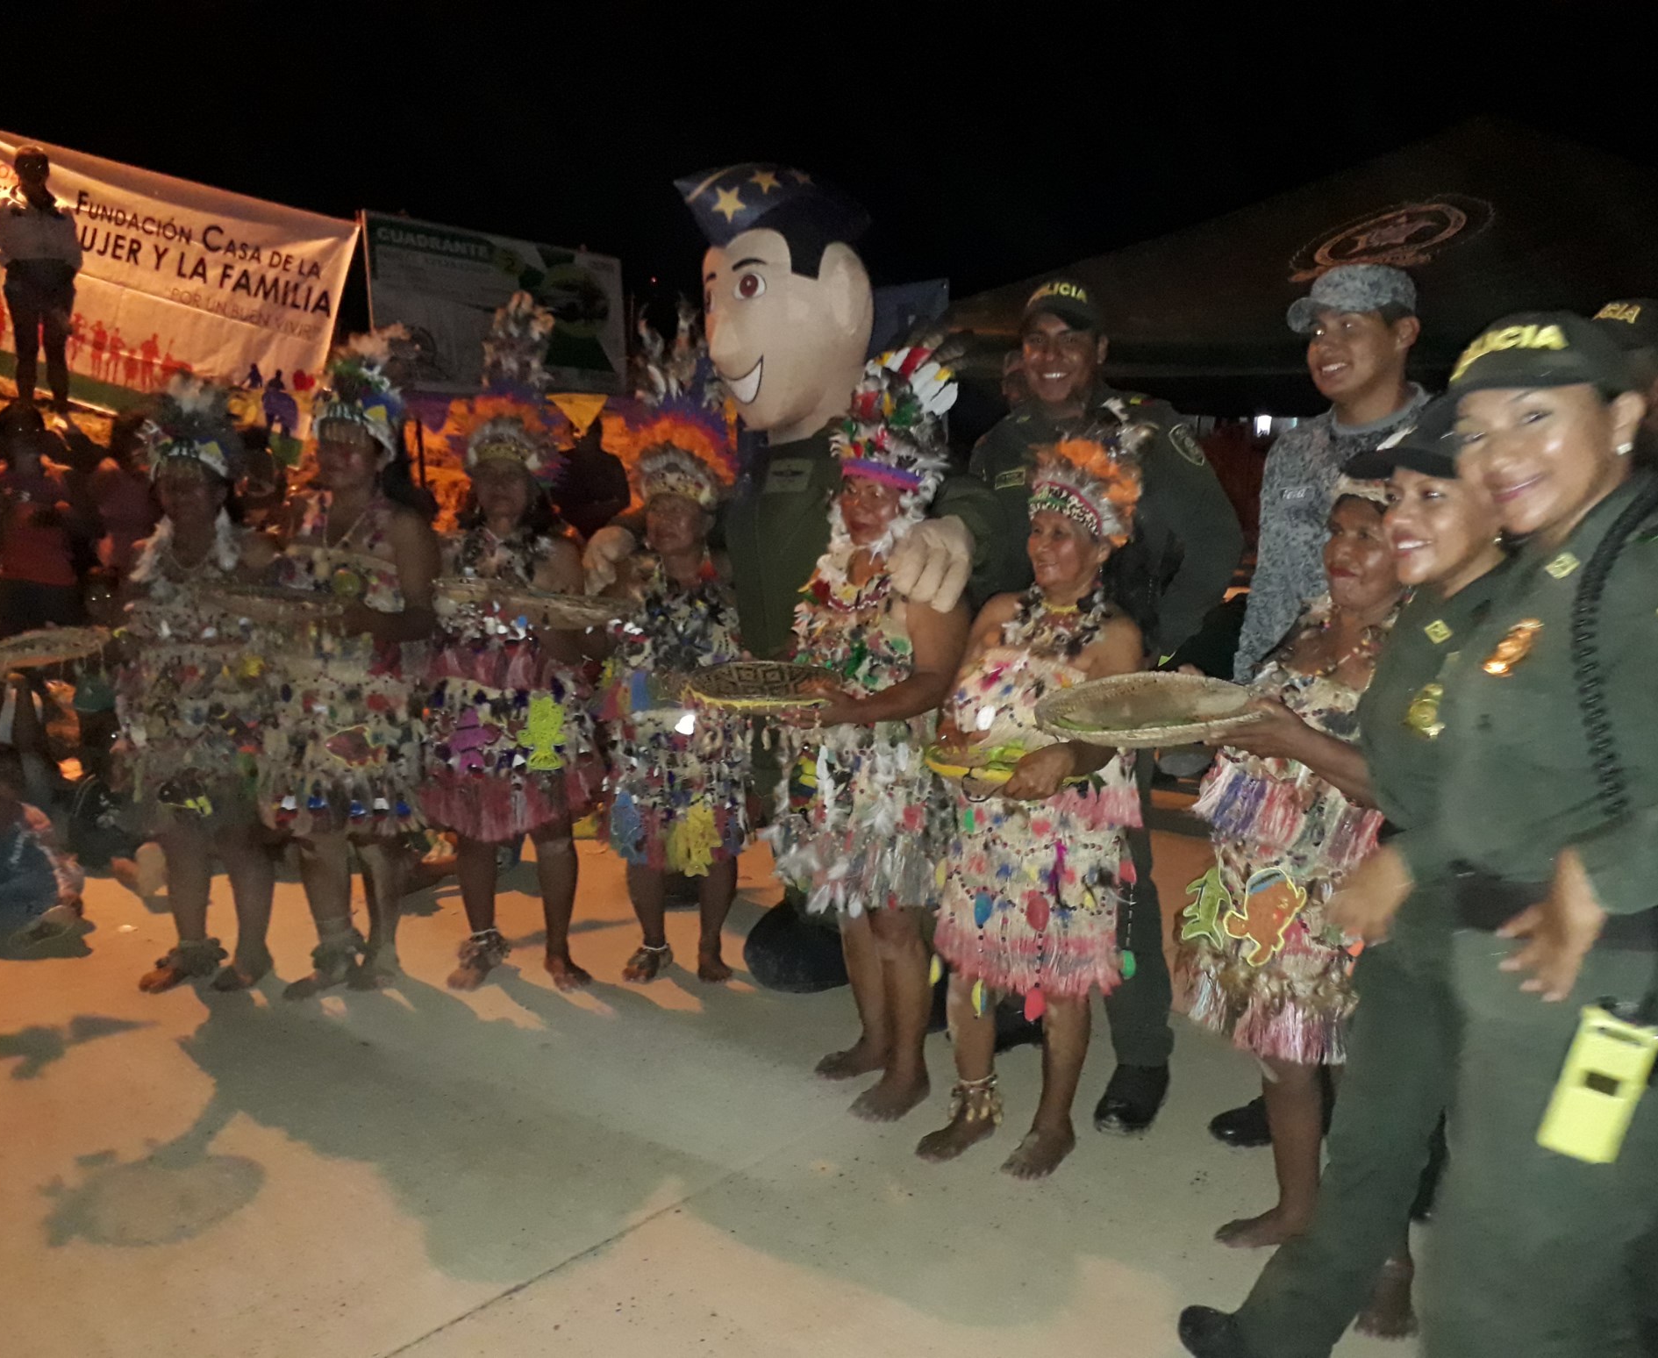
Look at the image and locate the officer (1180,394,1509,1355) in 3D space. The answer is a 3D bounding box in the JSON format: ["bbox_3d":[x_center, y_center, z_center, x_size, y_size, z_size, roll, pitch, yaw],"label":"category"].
[{"bbox_3d":[0.798,0.436,1.946,0.450,1.610,0.600,-11,17,-40],"label":"officer"}]

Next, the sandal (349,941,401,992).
[{"bbox_3d":[-1.292,0.807,4.059,0.100,0.090,0.225,-2,10,-9],"label":"sandal"}]

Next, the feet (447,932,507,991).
[{"bbox_3d":[-0.991,0.791,4.052,0.120,0.120,0.230,3,10,16],"label":"feet"}]

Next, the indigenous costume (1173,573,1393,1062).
[{"bbox_3d":[0.881,0.264,2.492,0.360,0.873,0.430,-8,12,-37],"label":"indigenous costume"}]

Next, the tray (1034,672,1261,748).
[{"bbox_3d":[0.547,0.052,2.420,0.385,0.060,0.385,0,13,0],"label":"tray"}]

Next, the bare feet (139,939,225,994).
[{"bbox_3d":[-1.758,0.756,3.811,0.100,0.110,0.220,11,17,37],"label":"bare feet"}]

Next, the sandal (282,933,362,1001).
[{"bbox_3d":[-1.361,0.786,3.802,0.225,0.130,0.100,-9,15,-41],"label":"sandal"}]

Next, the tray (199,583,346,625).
[{"bbox_3d":[-1.486,-0.199,3.780,0.385,0.070,0.385,0,10,0],"label":"tray"}]

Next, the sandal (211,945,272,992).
[{"bbox_3d":[-1.587,0.767,3.811,0.090,0.090,0.220,7,15,25],"label":"sandal"}]

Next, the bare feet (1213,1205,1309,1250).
[{"bbox_3d":[0.847,1.031,2.701,0.215,0.075,0.090,-3,10,-16],"label":"bare feet"}]

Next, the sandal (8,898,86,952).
[{"bbox_3d":[-2.253,0.710,4.063,0.225,0.085,0.070,-24,22,17],"label":"sandal"}]

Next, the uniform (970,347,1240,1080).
[{"bbox_3d":[0.613,0.065,3.148,0.570,1.500,0.360,5,12,22],"label":"uniform"}]

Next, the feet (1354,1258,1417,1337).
[{"bbox_3d":[0.998,1.079,2.518,0.090,0.100,0.215,7,15,25],"label":"feet"}]

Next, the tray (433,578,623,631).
[{"bbox_3d":[-0.745,-0.188,3.500,0.450,0.070,0.430,8,11,-1],"label":"tray"}]

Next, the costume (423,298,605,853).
[{"bbox_3d":[-0.885,-0.284,3.897,0.480,1.496,0.380,-2,10,-9],"label":"costume"}]

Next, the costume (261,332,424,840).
[{"bbox_3d":[-1.264,-0.248,3.675,0.430,1.300,0.360,7,13,29],"label":"costume"}]

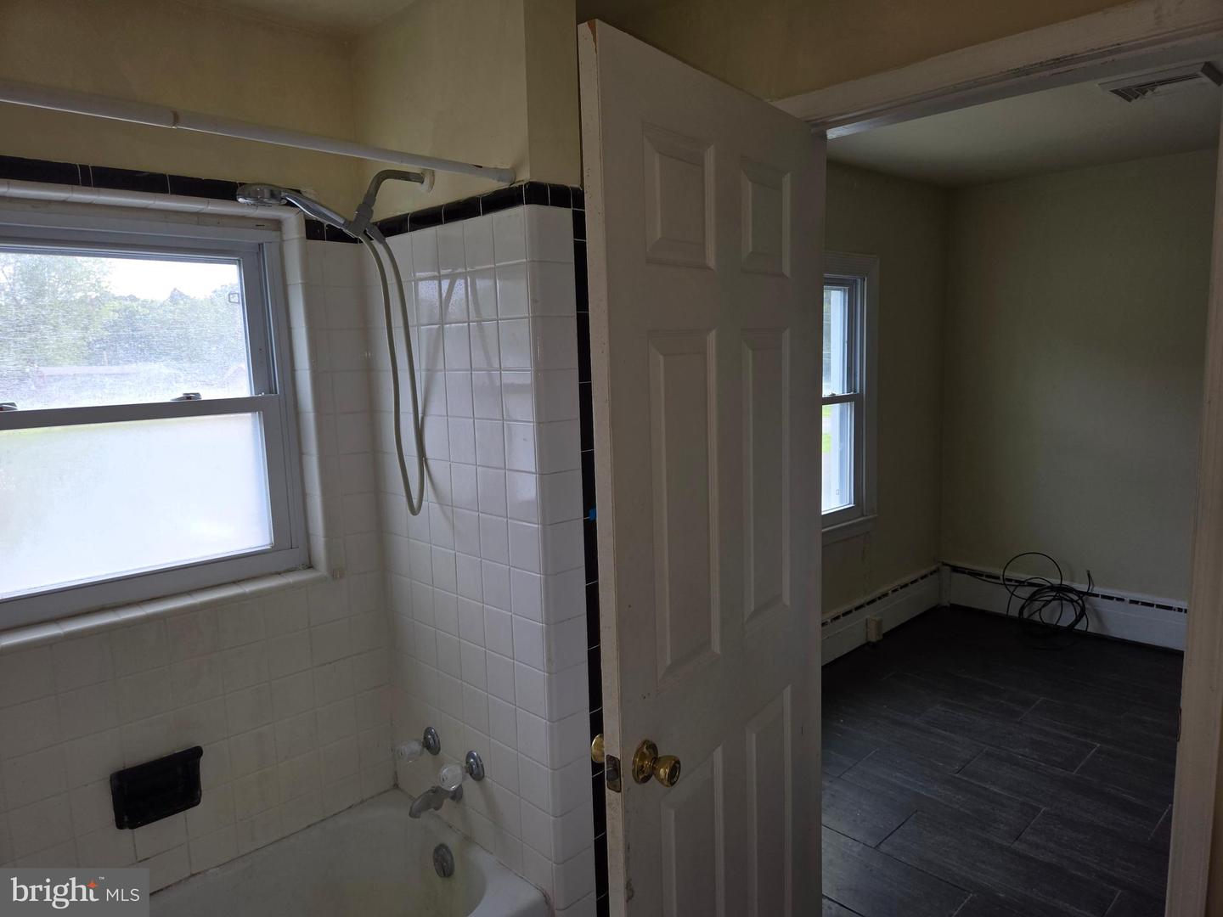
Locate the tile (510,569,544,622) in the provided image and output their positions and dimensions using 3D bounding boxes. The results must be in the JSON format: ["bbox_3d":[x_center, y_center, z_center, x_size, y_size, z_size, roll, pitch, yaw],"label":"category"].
[{"bbox_3d":[-0.184,0.302,1.795,0.010,0.108,0.108,-9,10,-43],"label":"tile"}]

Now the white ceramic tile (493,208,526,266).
[{"bbox_3d":[-0.209,-0.464,1.702,0.009,0.108,0.108,-9,10,-43],"label":"white ceramic tile"}]

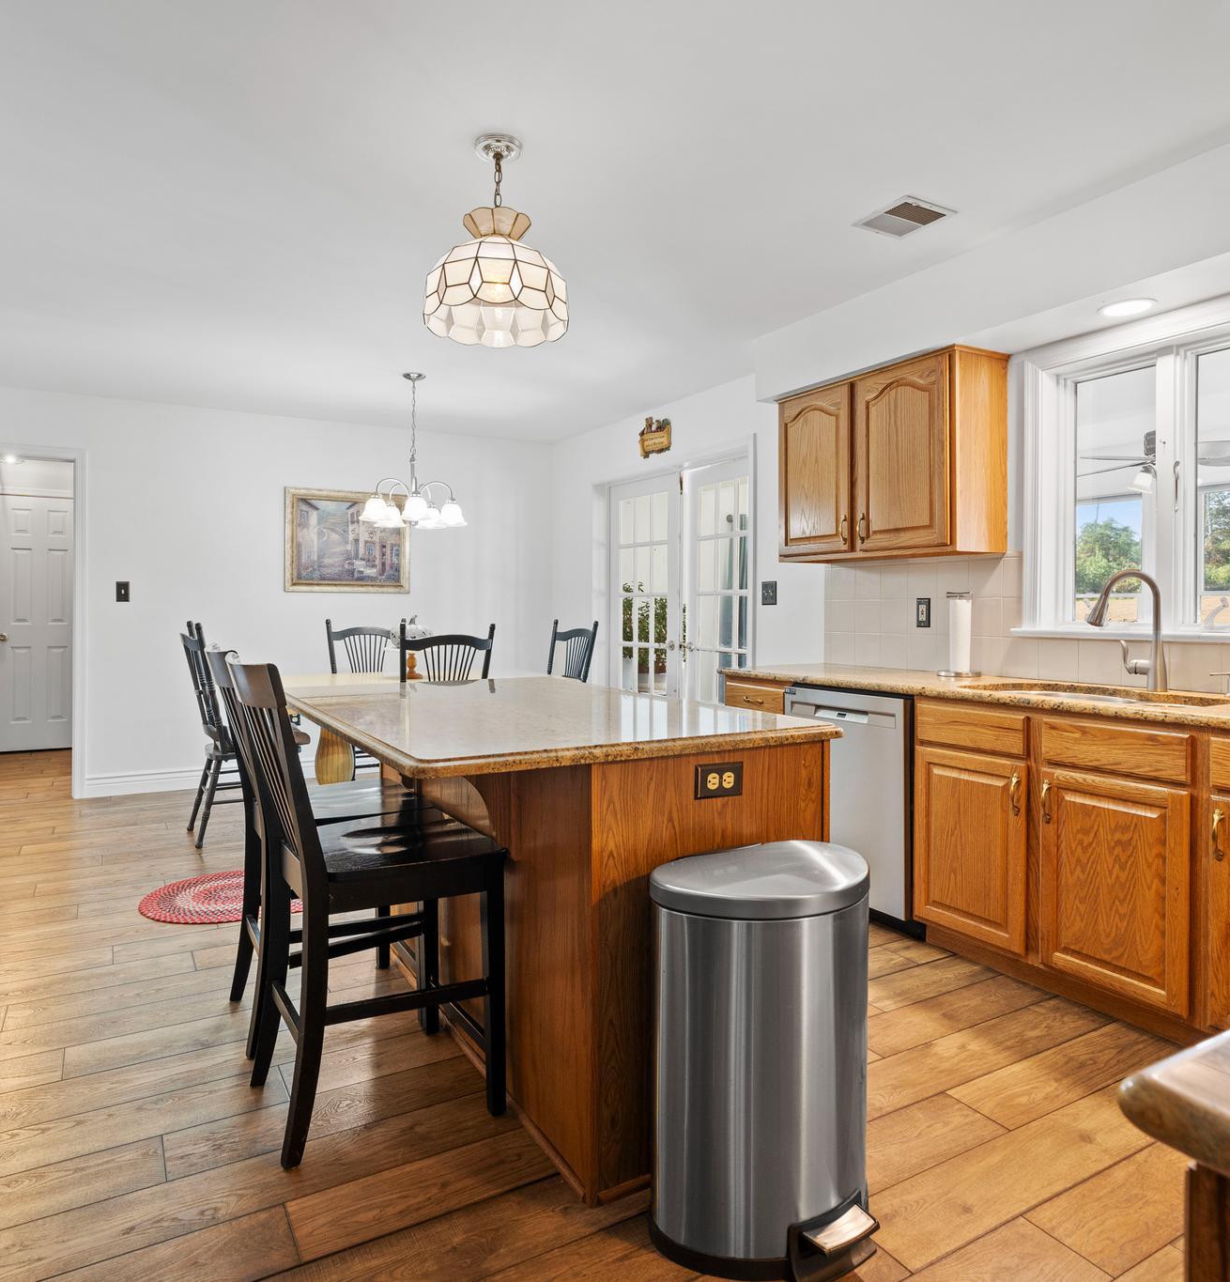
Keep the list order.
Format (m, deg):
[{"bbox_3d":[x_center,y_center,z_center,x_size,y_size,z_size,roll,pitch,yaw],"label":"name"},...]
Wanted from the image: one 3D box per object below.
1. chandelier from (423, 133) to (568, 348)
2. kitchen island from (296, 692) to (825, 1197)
[{"bbox_3d":[-0.324,-1.129,2.375,0.410,0.490,0.410,0,1,0],"label":"chandelier"},{"bbox_3d":[-0.304,0.618,2.355,0.990,0.890,1.580,0,1,-30],"label":"kitchen island"}]

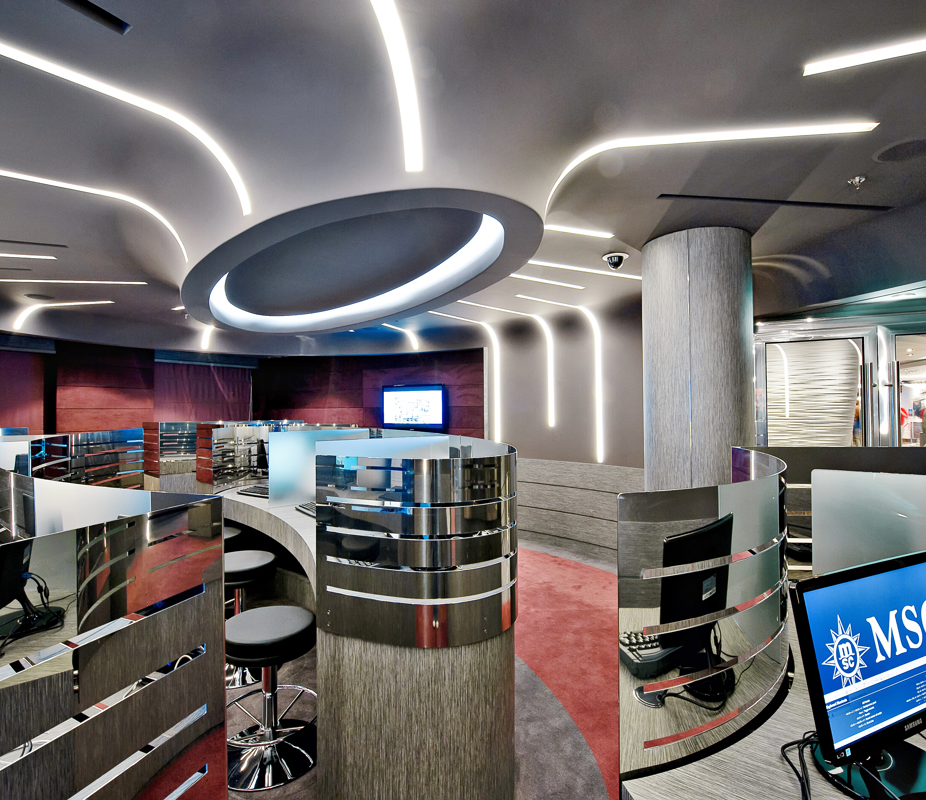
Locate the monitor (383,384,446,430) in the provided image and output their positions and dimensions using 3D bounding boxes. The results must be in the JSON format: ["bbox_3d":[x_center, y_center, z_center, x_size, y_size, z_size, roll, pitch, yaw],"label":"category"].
[{"bbox_3d":[-0.594,0.106,6.099,0.965,0.575,0.085,-1,-1,32],"label":"monitor"}]

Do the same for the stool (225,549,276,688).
[{"bbox_3d":[-1.220,1.158,2.721,0.430,0.592,0.430,0,-1,0],"label":"stool"}]

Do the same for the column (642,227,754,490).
[{"bbox_3d":[1.282,0.291,2.736,0.540,2.291,0.540,0,-1,0],"label":"column"}]

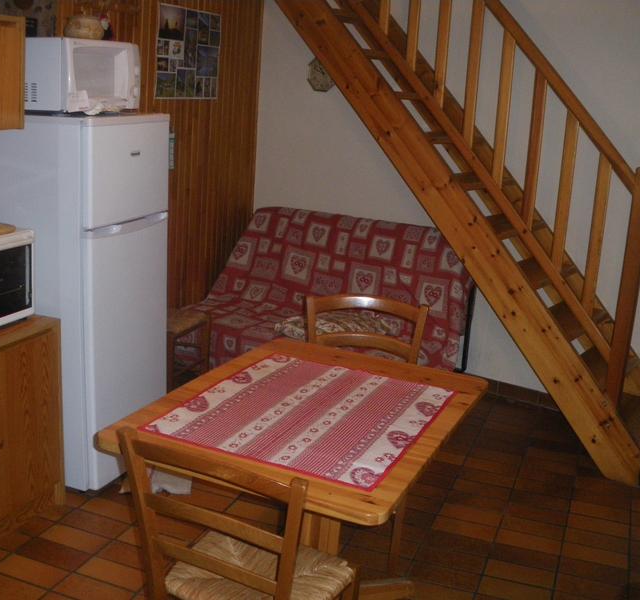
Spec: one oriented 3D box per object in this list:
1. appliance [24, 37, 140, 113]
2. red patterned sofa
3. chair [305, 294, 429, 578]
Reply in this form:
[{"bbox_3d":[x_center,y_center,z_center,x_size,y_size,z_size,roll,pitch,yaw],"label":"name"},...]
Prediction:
[{"bbox_3d":[-0.961,-0.854,3.178,0.360,0.270,0.475,9,14,19],"label":"appliance"},{"bbox_3d":[0.025,0.072,4.325,1.380,0.920,0.905,9,14,19],"label":"red patterned sofa"},{"bbox_3d":[0.098,0.478,2.751,0.450,0.880,0.490,6,14,8],"label":"chair"}]

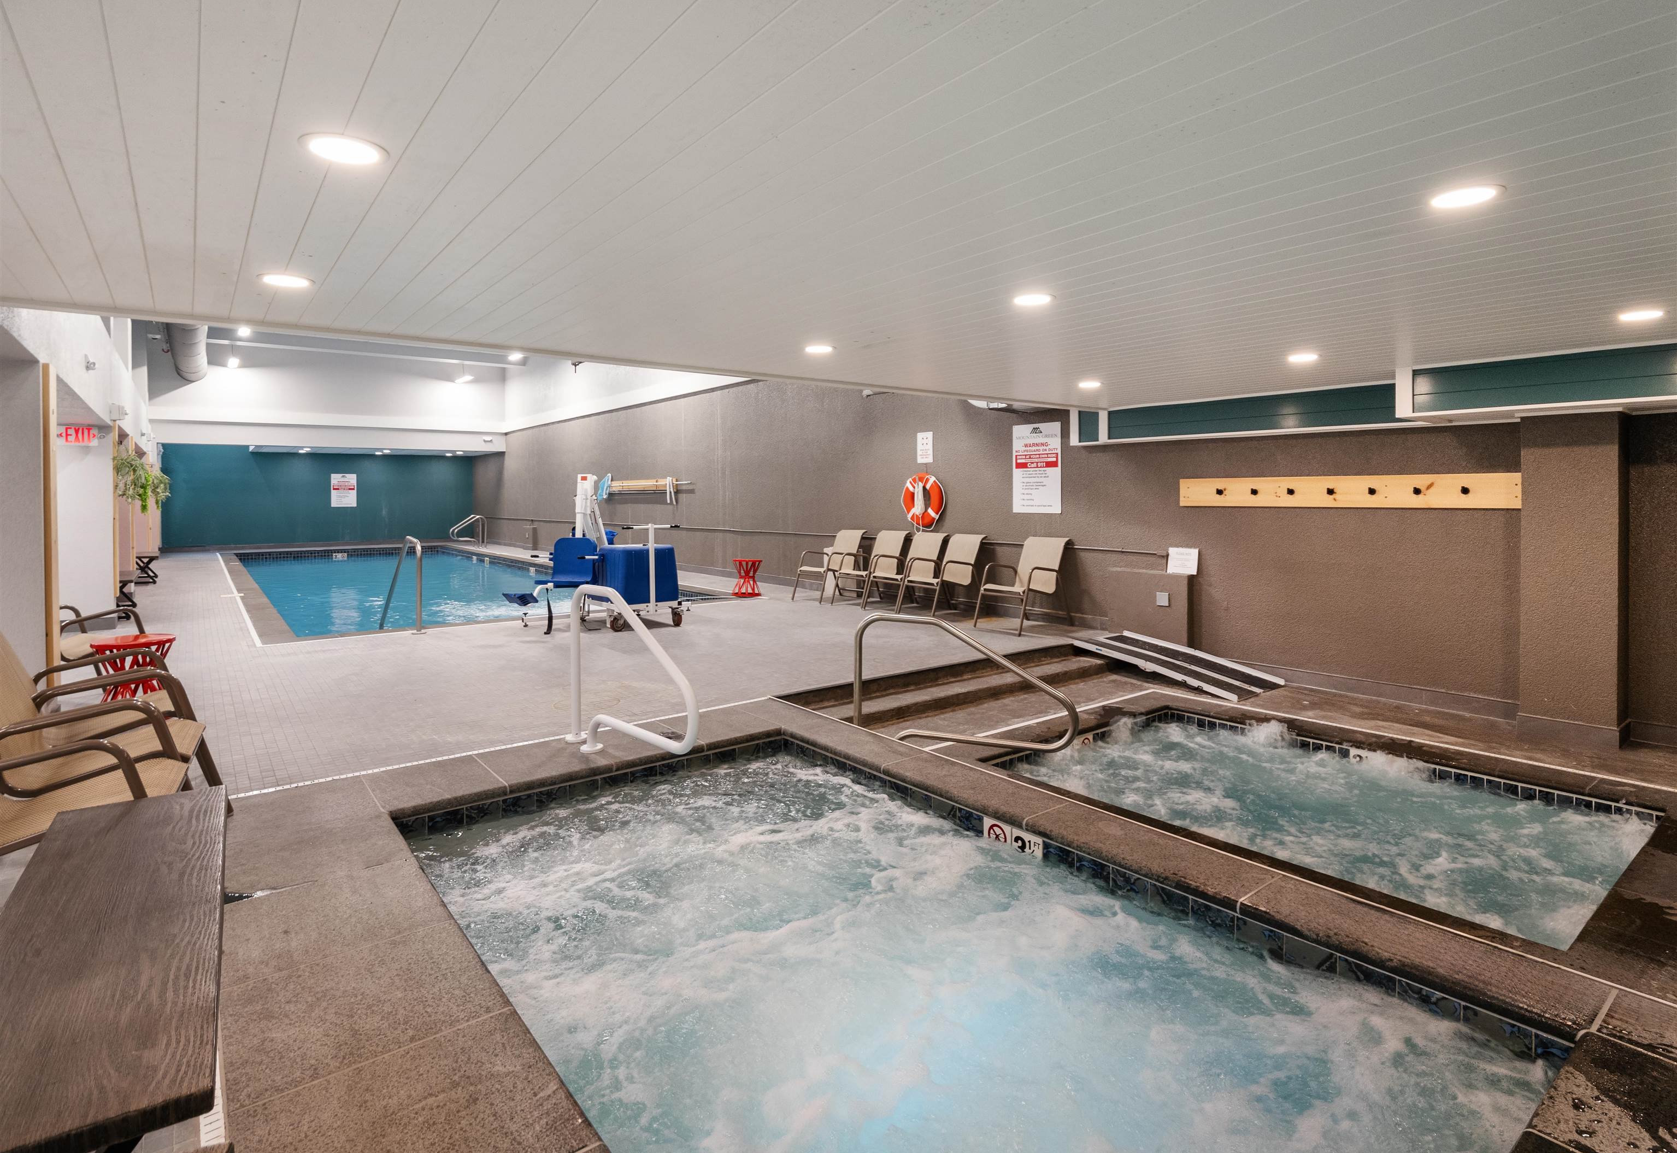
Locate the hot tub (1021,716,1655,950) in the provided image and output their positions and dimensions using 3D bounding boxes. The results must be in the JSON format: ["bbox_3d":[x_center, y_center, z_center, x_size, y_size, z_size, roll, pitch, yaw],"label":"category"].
[{"bbox_3d":[2.365,1.352,4.002,1.873,0.594,2.385,-4,5,-38],"label":"hot tub"}]

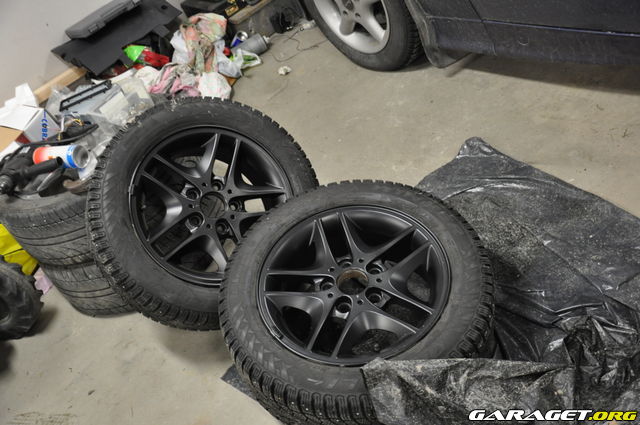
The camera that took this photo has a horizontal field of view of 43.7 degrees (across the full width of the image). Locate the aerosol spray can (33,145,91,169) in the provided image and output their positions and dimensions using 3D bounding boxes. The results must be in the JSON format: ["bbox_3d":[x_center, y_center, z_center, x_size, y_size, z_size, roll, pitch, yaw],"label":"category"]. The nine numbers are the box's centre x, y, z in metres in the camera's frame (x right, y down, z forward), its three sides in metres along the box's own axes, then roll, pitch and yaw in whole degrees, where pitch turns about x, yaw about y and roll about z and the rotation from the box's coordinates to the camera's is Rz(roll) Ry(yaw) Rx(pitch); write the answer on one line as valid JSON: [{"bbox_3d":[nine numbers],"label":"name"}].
[{"bbox_3d":[-0.805,-0.174,2.480,0.185,0.067,0.067,2,41,24],"label":"aerosol spray can"}]

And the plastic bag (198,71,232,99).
[{"bbox_3d":[-0.460,-0.542,3.480,0.140,0.120,0.130,-27,33,-3],"label":"plastic bag"}]

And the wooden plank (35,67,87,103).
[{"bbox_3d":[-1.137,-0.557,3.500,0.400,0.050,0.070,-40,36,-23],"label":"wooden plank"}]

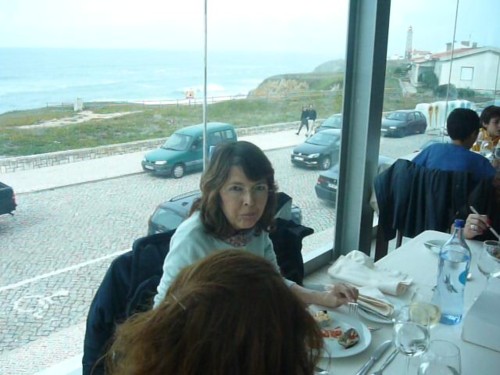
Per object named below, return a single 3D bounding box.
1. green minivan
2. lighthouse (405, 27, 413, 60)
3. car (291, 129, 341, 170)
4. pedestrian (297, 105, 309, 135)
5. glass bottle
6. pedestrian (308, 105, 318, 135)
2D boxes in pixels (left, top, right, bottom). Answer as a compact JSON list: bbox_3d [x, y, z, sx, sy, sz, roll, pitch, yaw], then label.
[{"bbox_3d":[-2.408,-1.558,21.304,4.110,1.800,1.720,-13,20,-43],"label":"green minivan"},{"bbox_3d":[155.392,-140.666,508.544,6.500,32.000,6.500,5,15,16],"label":"lighthouse"},{"bbox_3d":[3.598,-1.777,23.303,3.970,1.450,1.680,-12,20,-42],"label":"car"},{"bbox_3d":[3.063,-3.819,29.933,0.700,1.757,0.500,-12,20,-40],"label":"pedestrian"},{"bbox_3d":[0.592,0.242,1.493,0.086,0.310,0.086,1,15,0],"label":"glass bottle"},{"bbox_3d":[3.699,-3.853,30.007,0.520,1.770,0.500,-12,20,-40],"label":"pedestrian"}]

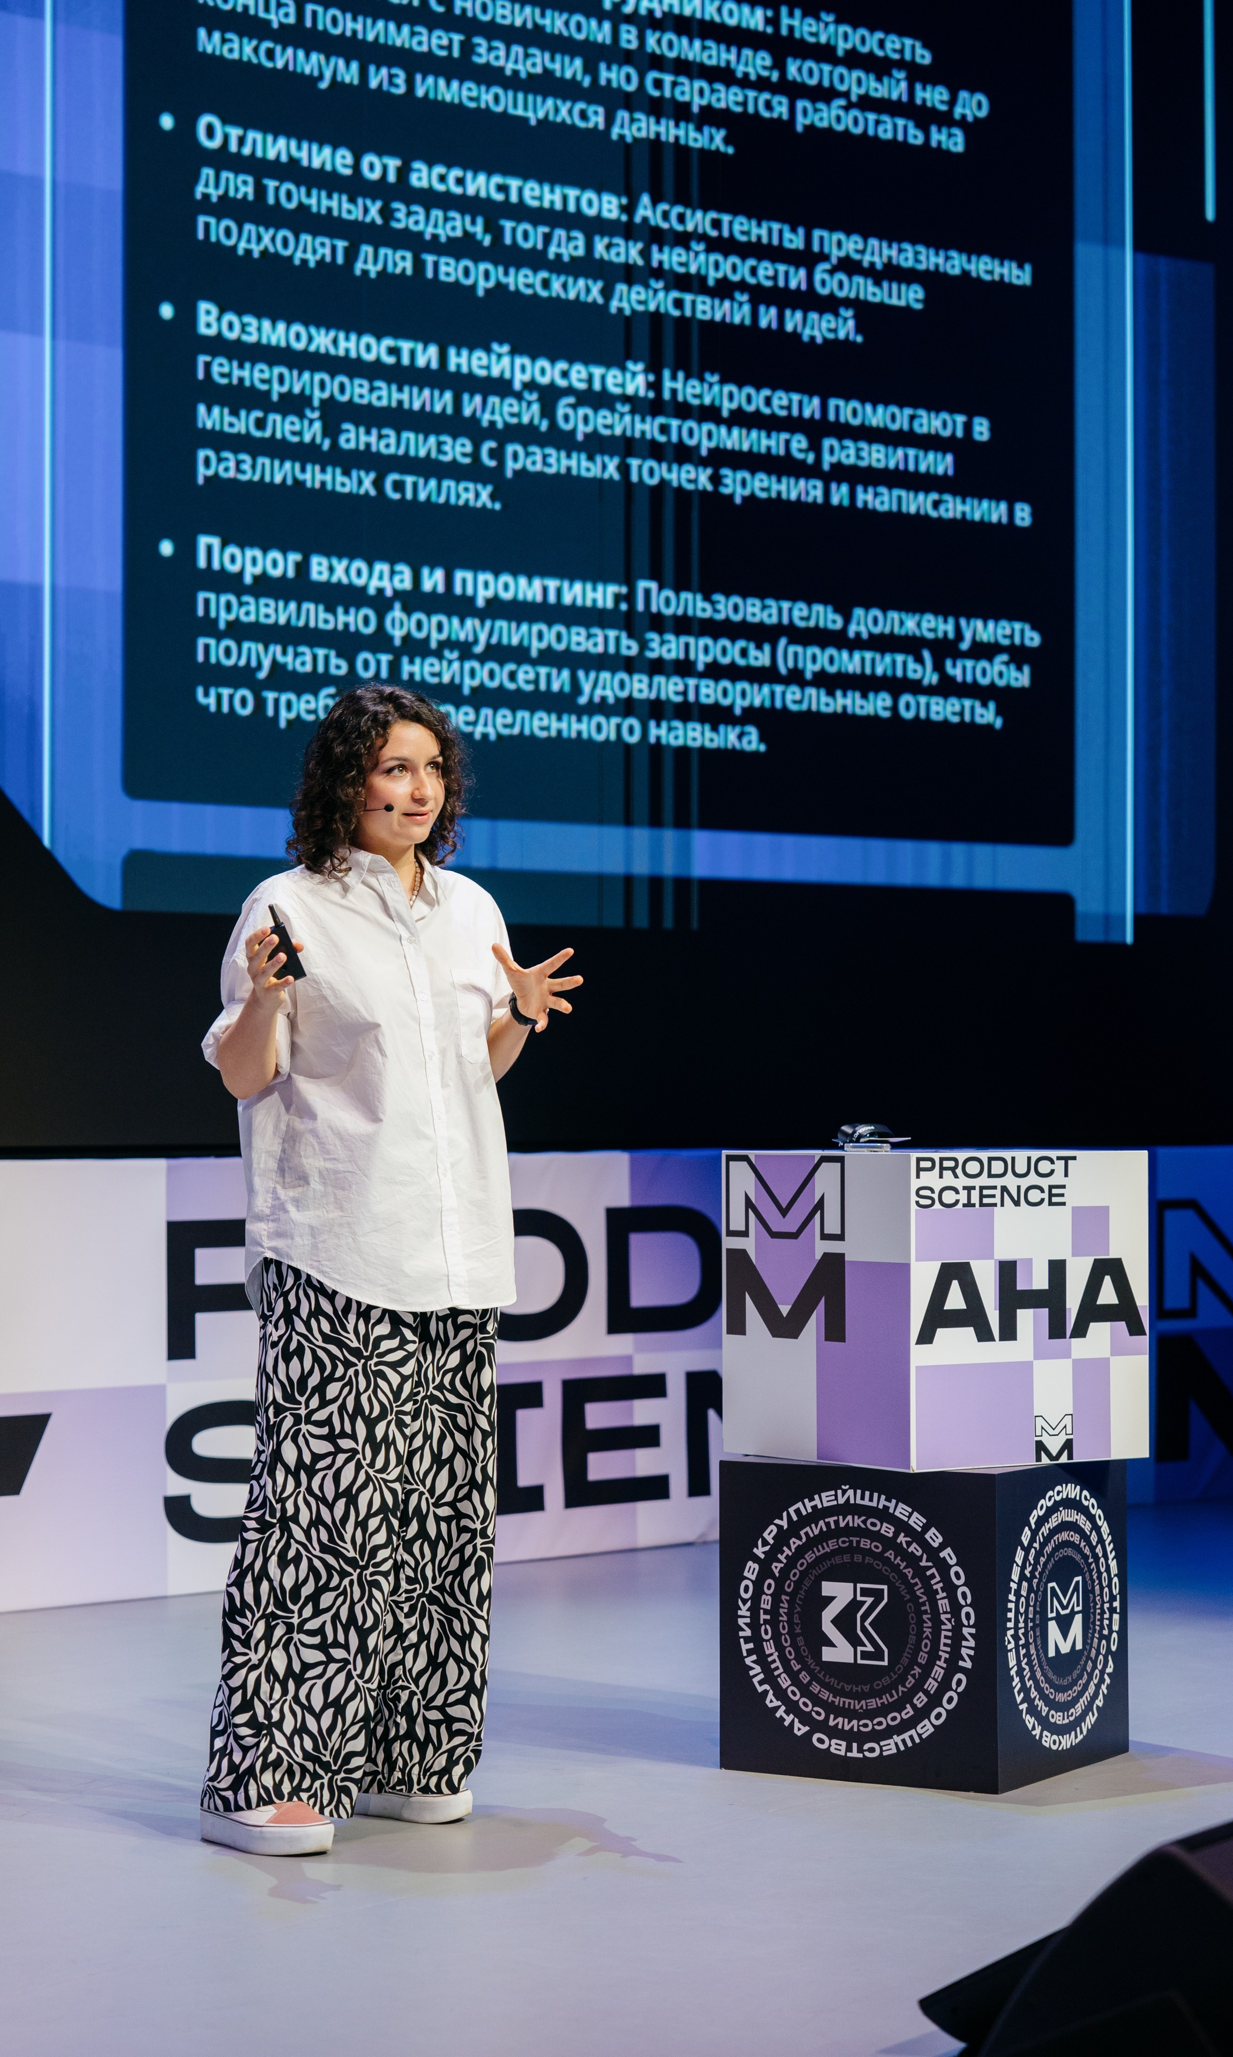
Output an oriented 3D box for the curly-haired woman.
[{"bbox_3d":[-0.350,0.342,5.965,0.600,1.700,0.420,1,-2,-43],"label":"curly-haired woman"}]

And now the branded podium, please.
[{"bbox_3d":[0.520,0.706,6.608,0.590,1.000,0.580,1,-2,-44],"label":"branded podium"}]

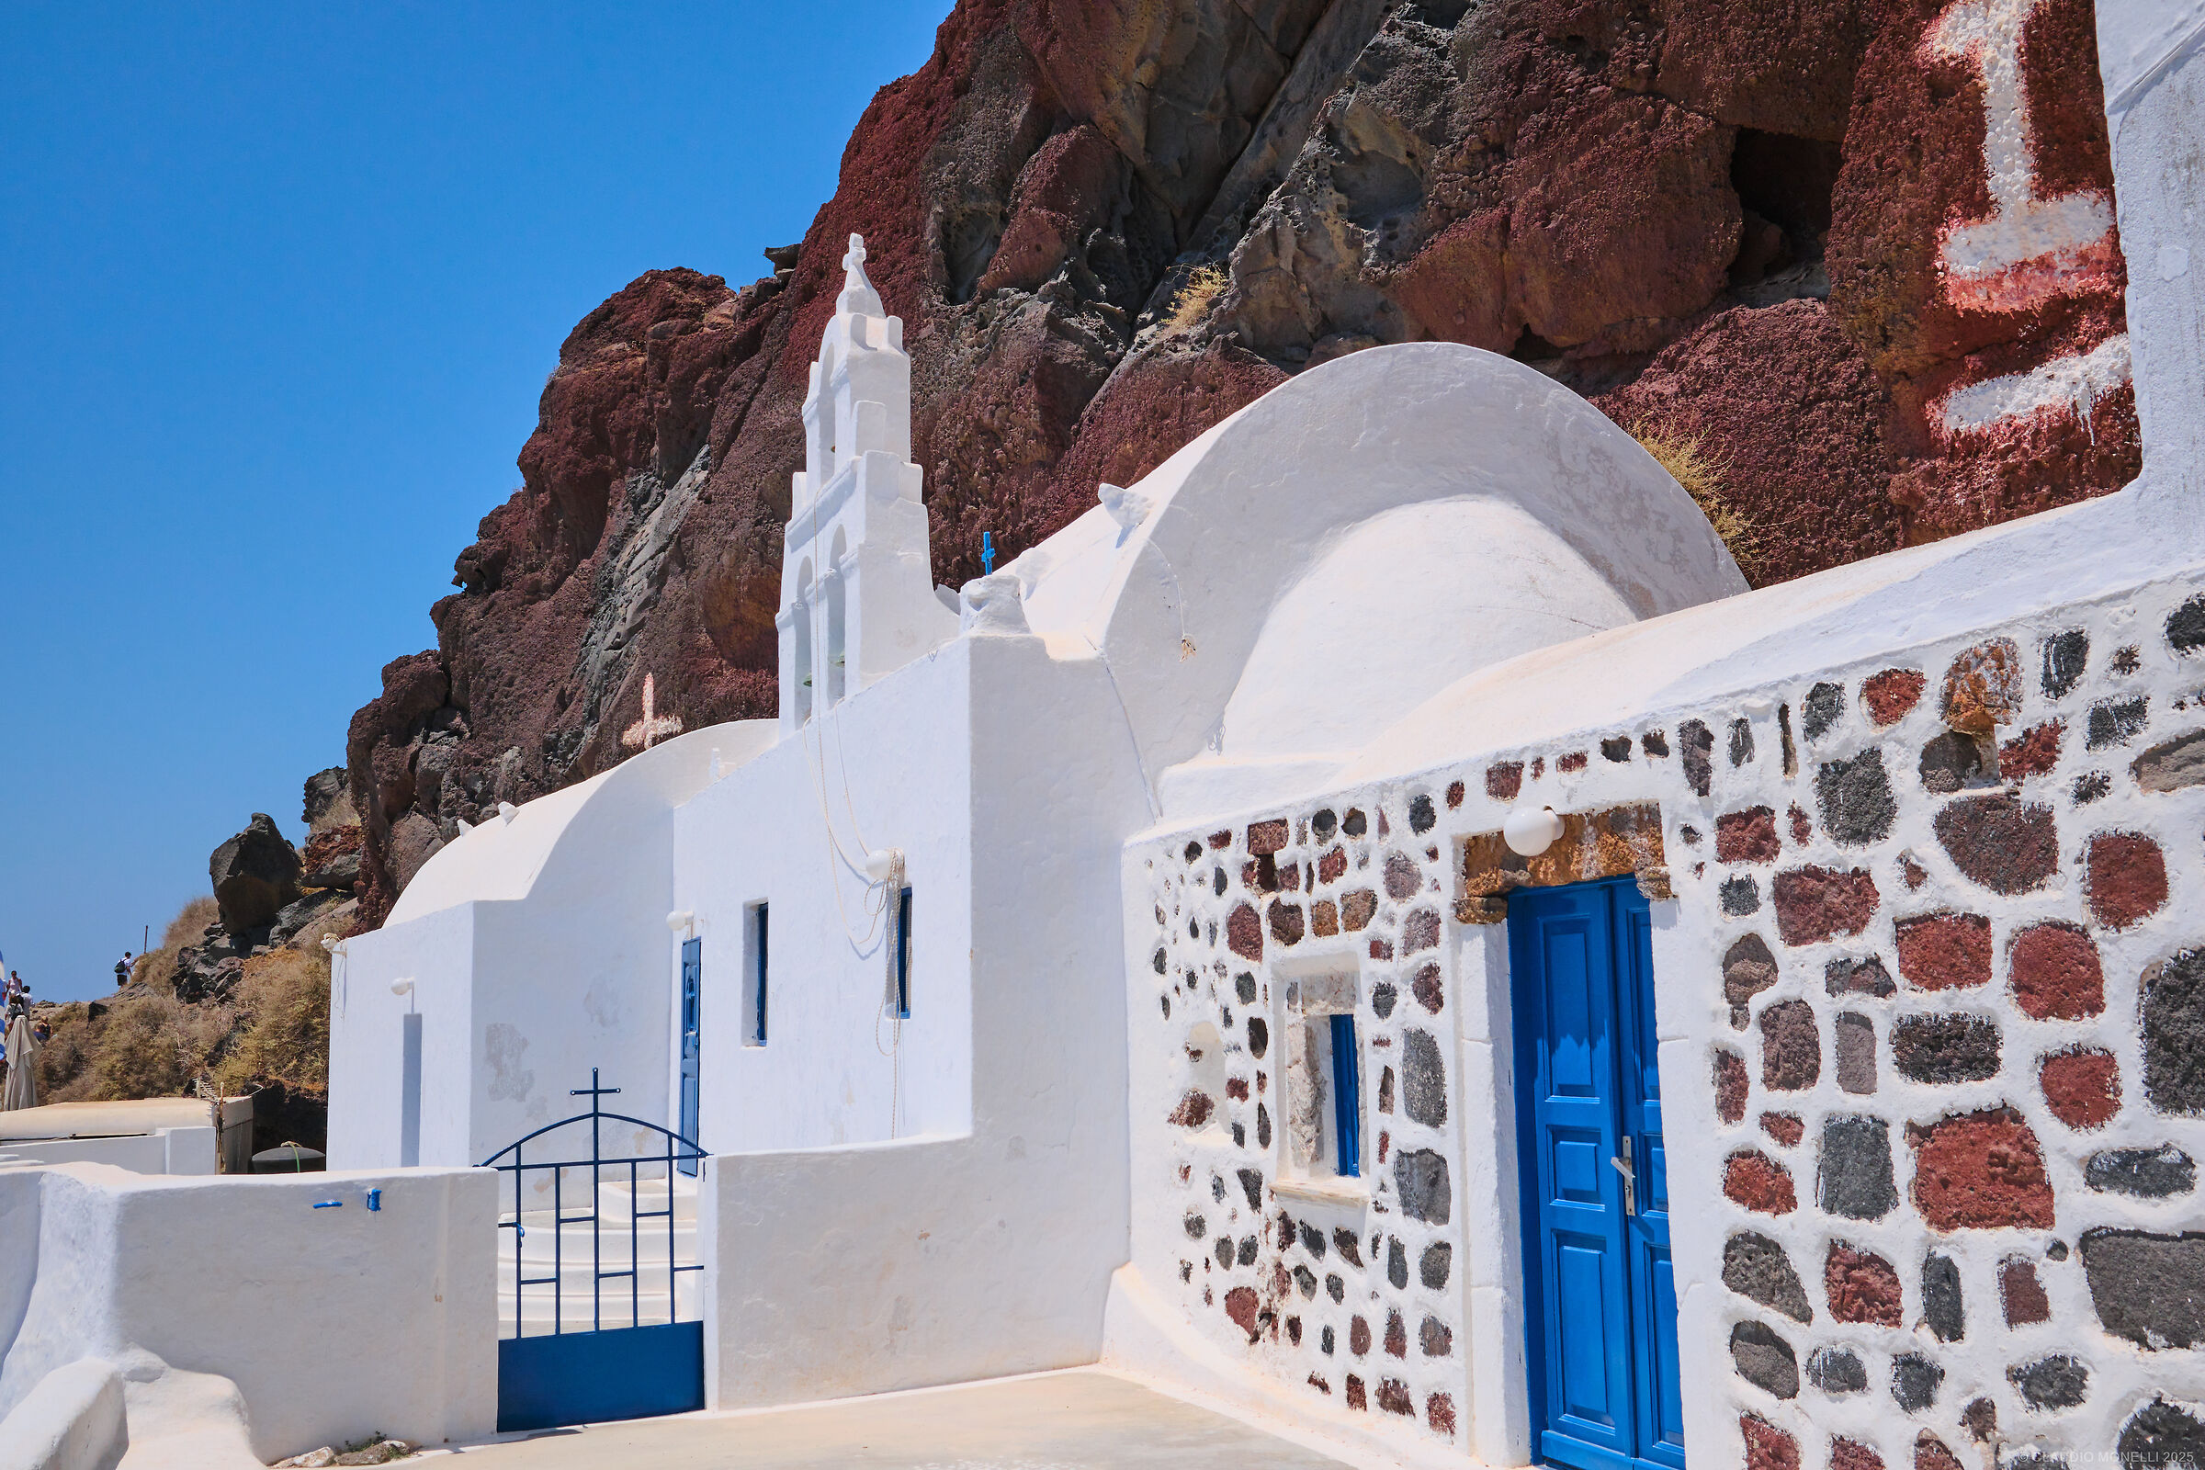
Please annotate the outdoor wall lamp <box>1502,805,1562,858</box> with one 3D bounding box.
[{"bbox_3d":[1.424,0.314,7.108,0.188,0.170,0.165,2,-8,-20],"label":"outdoor wall lamp"}]

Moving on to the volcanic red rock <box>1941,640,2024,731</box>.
[{"bbox_3d":[2.210,-0.118,5.301,0.140,0.219,0.282,2,-8,-20],"label":"volcanic red rock"}]

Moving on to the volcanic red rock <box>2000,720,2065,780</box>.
[{"bbox_3d":[2.276,0.042,5.155,0.110,0.138,0.213,2,-8,-20],"label":"volcanic red rock"}]

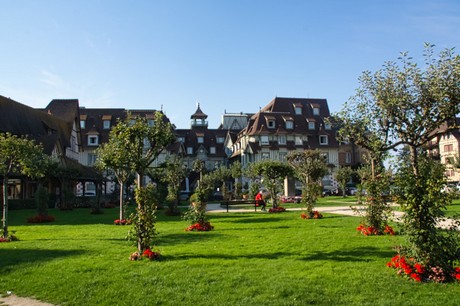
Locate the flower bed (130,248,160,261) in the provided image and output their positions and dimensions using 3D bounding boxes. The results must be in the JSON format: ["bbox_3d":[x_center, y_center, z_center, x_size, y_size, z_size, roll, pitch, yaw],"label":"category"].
[{"bbox_3d":[-1.897,2.250,7.676,0.750,0.230,0.720,1,-5,-14],"label":"flower bed"}]

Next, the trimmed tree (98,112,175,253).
[{"bbox_3d":[-2.095,0.780,7.912,1.700,3.200,1.500,1,-5,-15],"label":"trimmed tree"}]

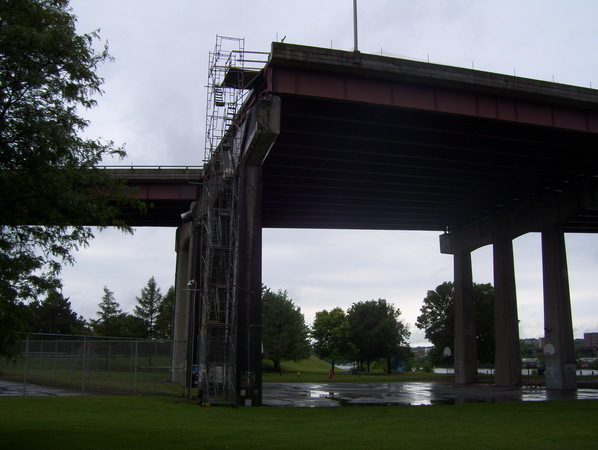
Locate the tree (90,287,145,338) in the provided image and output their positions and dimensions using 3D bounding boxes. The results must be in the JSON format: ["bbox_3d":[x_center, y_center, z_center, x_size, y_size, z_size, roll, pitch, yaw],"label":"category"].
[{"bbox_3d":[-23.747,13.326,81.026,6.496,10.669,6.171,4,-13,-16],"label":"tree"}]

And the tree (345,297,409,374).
[{"bbox_3d":[10.887,15.041,84.745,8.492,10.056,8.068,-2,-12,7],"label":"tree"}]

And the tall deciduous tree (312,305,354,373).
[{"bbox_3d":[4.487,14.550,78.710,5.582,8.456,5.303,-1,-12,3],"label":"tall deciduous tree"}]

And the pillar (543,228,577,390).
[{"bbox_3d":[20.220,6.388,49.275,1.250,12.830,2.000,4,-13,-16],"label":"pillar"}]

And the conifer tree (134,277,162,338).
[{"bbox_3d":[-19.424,12.648,81.174,3.880,11.934,3.686,3,-13,-13],"label":"conifer tree"}]

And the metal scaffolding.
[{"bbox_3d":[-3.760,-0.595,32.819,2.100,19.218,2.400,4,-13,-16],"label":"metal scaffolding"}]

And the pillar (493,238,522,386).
[{"bbox_3d":[18.360,7.640,55.962,1.250,13.097,2.000,4,-13,-16],"label":"pillar"}]

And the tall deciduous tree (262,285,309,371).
[{"bbox_3d":[-2.668,13.262,81.040,7.996,10.802,7.596,0,-12,-2],"label":"tall deciduous tree"}]

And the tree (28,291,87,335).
[{"bbox_3d":[-32.551,14.081,83.931,8.023,10.512,7.621,5,-13,-20],"label":"tree"}]

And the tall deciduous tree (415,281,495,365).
[{"bbox_3d":[22.788,14.468,88.966,12.070,13.131,11.466,-3,-13,14],"label":"tall deciduous tree"}]

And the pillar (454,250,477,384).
[{"bbox_3d":[16.383,9.031,62.311,1.250,13.149,2.000,4,-13,-16],"label":"pillar"}]

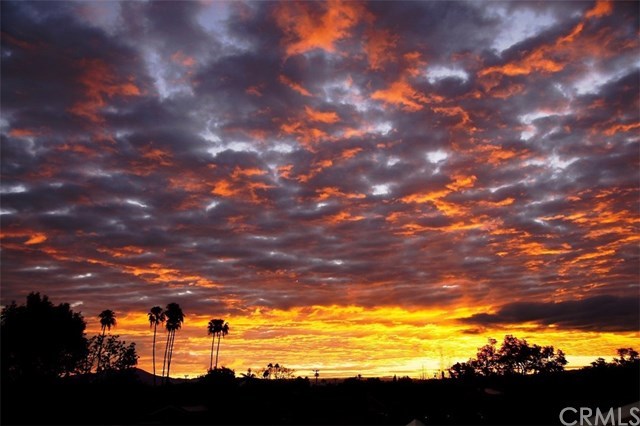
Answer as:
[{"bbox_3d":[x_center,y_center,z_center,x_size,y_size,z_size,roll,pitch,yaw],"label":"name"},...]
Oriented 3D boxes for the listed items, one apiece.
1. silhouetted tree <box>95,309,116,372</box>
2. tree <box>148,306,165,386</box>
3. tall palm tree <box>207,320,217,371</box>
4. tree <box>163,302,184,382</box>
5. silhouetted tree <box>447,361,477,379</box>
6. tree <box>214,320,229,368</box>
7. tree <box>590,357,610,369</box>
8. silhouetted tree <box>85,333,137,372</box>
[{"bbox_3d":[-34.674,21.251,94.801,3.560,11.220,3.200,0,-16,0],"label":"silhouetted tree"},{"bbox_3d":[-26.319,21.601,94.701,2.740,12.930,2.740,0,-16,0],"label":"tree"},{"bbox_3d":[-21.609,27.074,117.056,2.100,11.490,2.100,0,-16,0],"label":"tall palm tree"},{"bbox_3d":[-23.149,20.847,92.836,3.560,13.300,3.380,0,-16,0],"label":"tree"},{"bbox_3d":[21.109,23.618,86.852,4.150,3.430,3.730,0,-16,0],"label":"silhouetted tree"},{"bbox_3d":[-19.667,26.983,117.082,2.800,11.300,2.800,0,-16,0],"label":"tree"},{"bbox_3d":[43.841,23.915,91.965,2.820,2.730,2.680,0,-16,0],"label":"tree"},{"bbox_3d":[-25.800,17.817,72.906,6.470,5.320,5.820,0,-16,0],"label":"silhouetted tree"}]

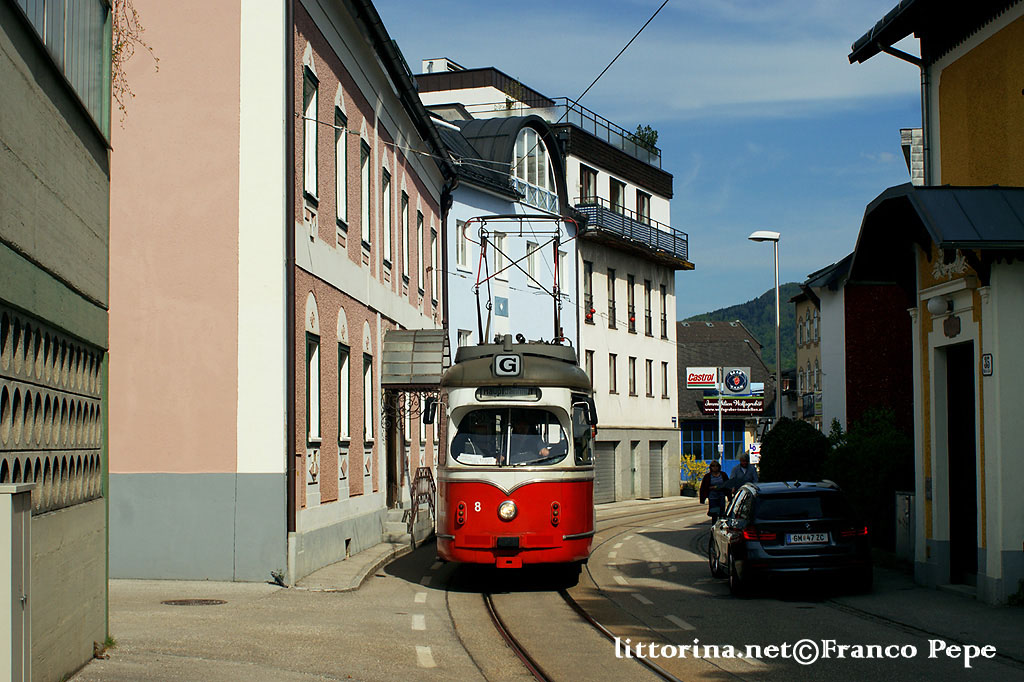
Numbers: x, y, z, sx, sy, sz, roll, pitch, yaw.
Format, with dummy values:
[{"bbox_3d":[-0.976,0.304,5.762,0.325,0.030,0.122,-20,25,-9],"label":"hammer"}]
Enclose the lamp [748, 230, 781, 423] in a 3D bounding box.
[{"bbox_3d":[6.175,0.914,36.022,0.800,7.150,0.300,-1,-4,11],"label":"lamp"}]

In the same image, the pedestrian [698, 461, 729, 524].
[{"bbox_3d":[4.017,3.212,29.345,0.560,1.660,0.360,-1,-4,7],"label":"pedestrian"}]

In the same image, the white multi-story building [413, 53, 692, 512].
[{"bbox_3d":[0.134,-2.037,54.976,10.600,15.800,11.200,-2,-4,25],"label":"white multi-story building"}]

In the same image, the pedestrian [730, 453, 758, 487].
[{"bbox_3d":[4.673,3.158,29.649,0.580,1.800,0.360,-1,-4,9],"label":"pedestrian"}]

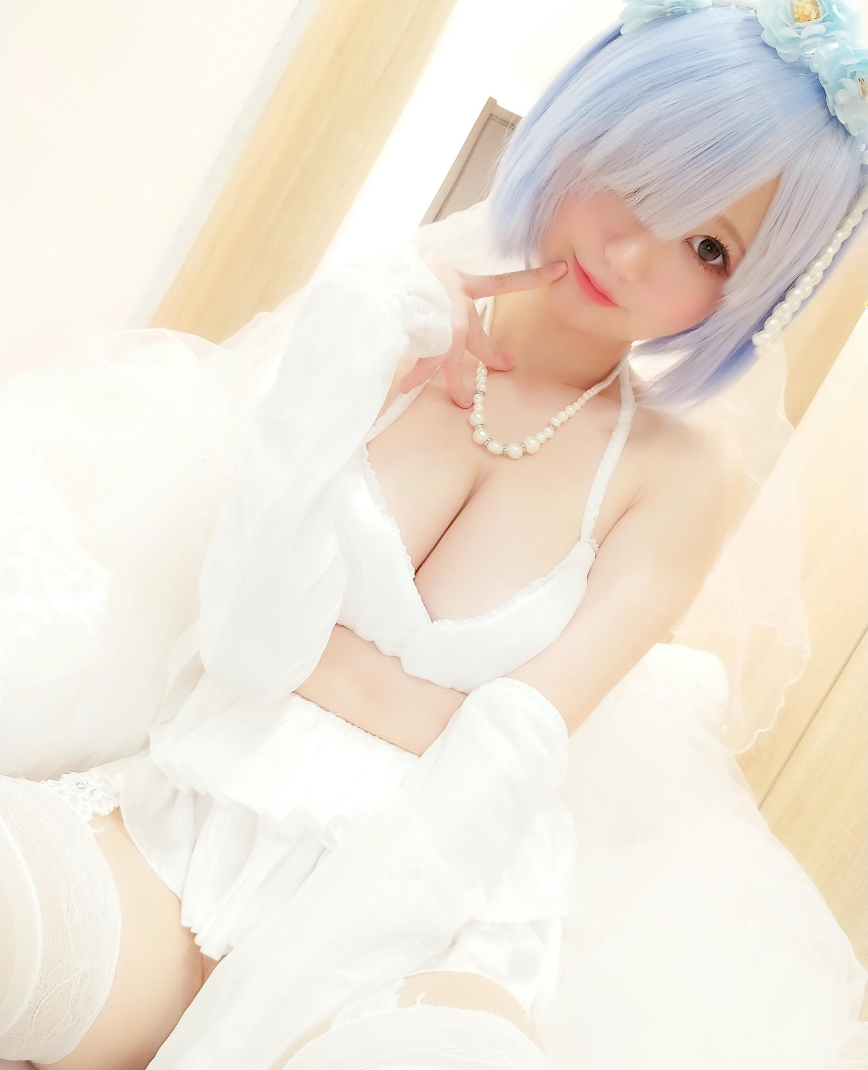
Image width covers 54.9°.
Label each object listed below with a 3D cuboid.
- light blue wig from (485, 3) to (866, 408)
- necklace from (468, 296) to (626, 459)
[{"bbox_3d":[0.196,-0.267,0.650,0.255,0.265,0.250,37,20,-1],"label":"light blue wig"},{"bbox_3d":[0.079,-0.122,0.680,0.130,0.125,0.115,29,3,-3],"label":"necklace"}]

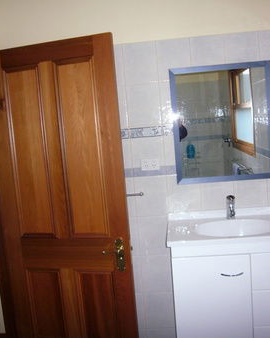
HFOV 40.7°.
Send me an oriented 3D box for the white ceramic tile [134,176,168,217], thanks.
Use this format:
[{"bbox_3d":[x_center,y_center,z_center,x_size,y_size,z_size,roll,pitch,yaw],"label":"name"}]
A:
[{"bbox_3d":[0.101,0.170,2.264,0.200,0.252,0.010,-4,7,6],"label":"white ceramic tile"}]

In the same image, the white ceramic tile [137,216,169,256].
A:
[{"bbox_3d":[0.124,0.419,2.296,0.200,0.252,0.010,-4,7,6],"label":"white ceramic tile"}]

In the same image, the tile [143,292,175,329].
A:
[{"bbox_3d":[0.173,0.933,2.402,0.201,0.250,0.010,-5,7,6],"label":"tile"}]

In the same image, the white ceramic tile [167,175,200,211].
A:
[{"bbox_3d":[0.302,0.153,2.224,0.200,0.250,0.010,-4,7,6],"label":"white ceramic tile"}]

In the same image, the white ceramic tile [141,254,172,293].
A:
[{"bbox_3d":[0.148,0.660,2.310,0.200,0.250,0.010,-4,7,6],"label":"white ceramic tile"}]

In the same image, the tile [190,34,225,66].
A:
[{"bbox_3d":[0.422,-0.650,2.106,0.200,0.245,0.010,-4,7,6],"label":"tile"}]

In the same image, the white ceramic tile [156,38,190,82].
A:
[{"bbox_3d":[0.232,-0.653,2.176,0.201,0.250,0.010,-5,7,6],"label":"white ceramic tile"}]

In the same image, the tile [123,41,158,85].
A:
[{"bbox_3d":[0.031,-0.623,2.147,0.200,0.250,0.010,-4,7,6],"label":"tile"}]

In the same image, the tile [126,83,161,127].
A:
[{"bbox_3d":[0.054,-0.388,2.229,0.201,0.250,0.010,-5,7,6],"label":"tile"}]

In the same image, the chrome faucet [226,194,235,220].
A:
[{"bbox_3d":[0.560,0.226,2.104,0.048,0.140,0.115,-4,7,6],"label":"chrome faucet"}]

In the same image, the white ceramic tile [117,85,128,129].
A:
[{"bbox_3d":[-0.147,-0.372,2.250,0.201,0.250,0.010,-5,7,6],"label":"white ceramic tile"}]

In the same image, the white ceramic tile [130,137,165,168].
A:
[{"bbox_3d":[0.081,-0.105,2.265,0.201,0.184,0.010,-5,7,6],"label":"white ceramic tile"}]

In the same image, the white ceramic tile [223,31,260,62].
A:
[{"bbox_3d":[0.615,-0.663,2.087,0.200,0.245,0.010,-4,7,6],"label":"white ceramic tile"}]

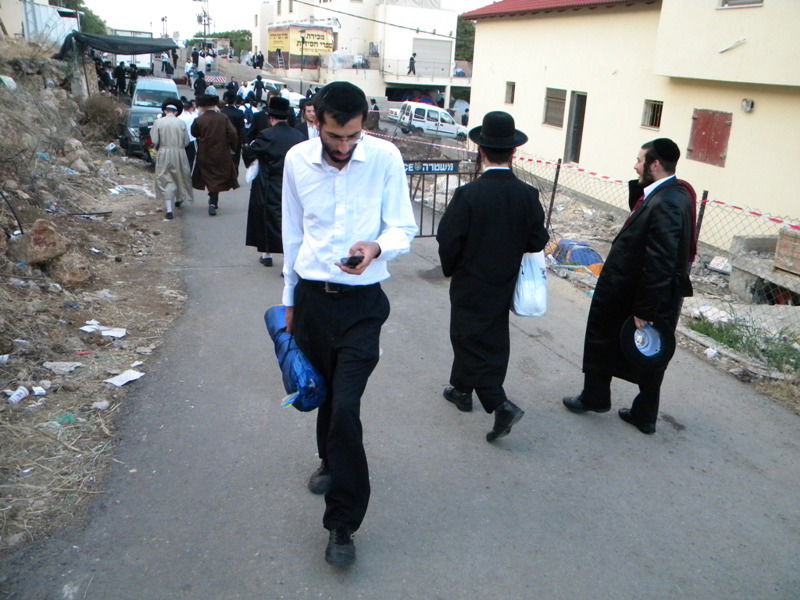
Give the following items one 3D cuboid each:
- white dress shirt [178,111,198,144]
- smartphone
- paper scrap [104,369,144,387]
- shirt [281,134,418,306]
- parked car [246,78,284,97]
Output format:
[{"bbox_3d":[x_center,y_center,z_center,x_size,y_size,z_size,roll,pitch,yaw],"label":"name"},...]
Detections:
[{"bbox_3d":[-3.546,-2.922,10.900,0.460,0.650,0.280,-3,21,-14],"label":"white dress shirt"},{"bbox_3d":[-0.147,-0.121,2.030,0.055,0.016,0.108,9,14,38],"label":"smartphone"},{"bbox_3d":[-1.831,0.511,4.309,0.145,0.020,0.220,12,22,24],"label":"paper scrap"},{"bbox_3d":[-0.173,-0.251,2.297,0.500,0.630,0.370,1,19,-3],"label":"shirt"},{"bbox_3d":[-8.177,-13.275,41.500,4.200,1.500,1.700,19,24,28],"label":"parked car"}]

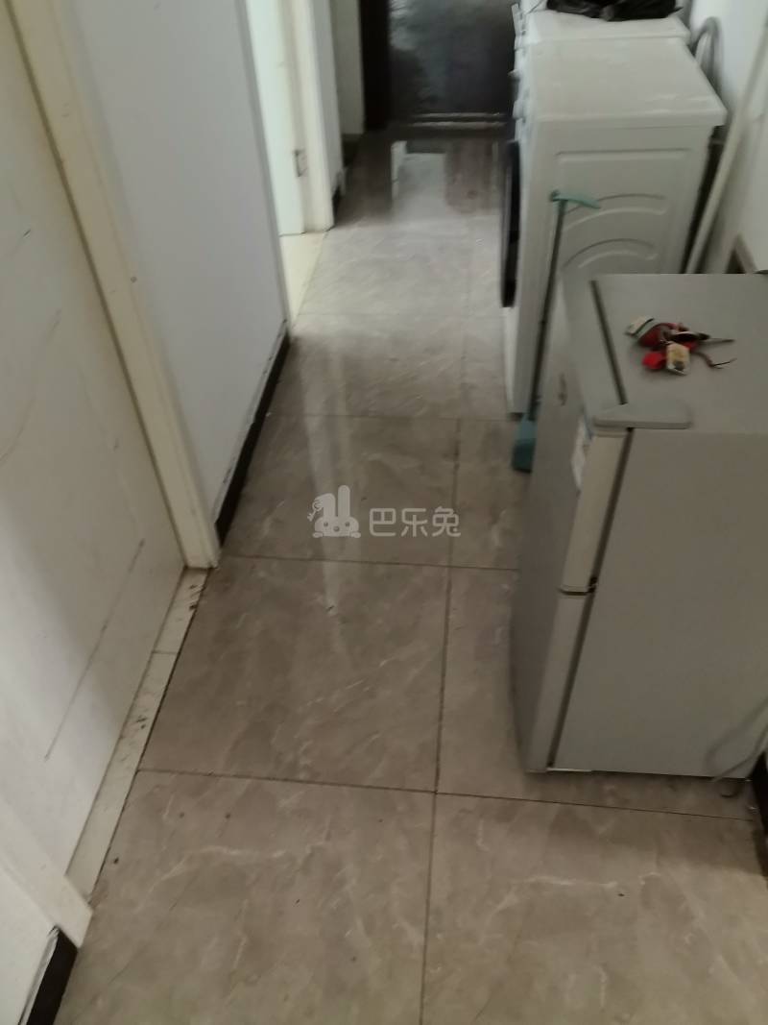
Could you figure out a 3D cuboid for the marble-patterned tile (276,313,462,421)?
[{"bbox_3d":[-0.039,-0.499,2.674,0.600,0.020,0.600,2,45,6],"label":"marble-patterned tile"}]

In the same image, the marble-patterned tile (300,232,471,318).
[{"bbox_3d":[0.024,-0.920,3.103,0.600,0.020,0.610,2,45,6],"label":"marble-patterned tile"}]

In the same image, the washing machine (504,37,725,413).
[{"bbox_3d":[0.593,-0.803,2.329,0.472,0.850,0.613,2,45,6],"label":"washing machine"}]

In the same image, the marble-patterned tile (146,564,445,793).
[{"bbox_3d":[-0.167,0.336,1.825,0.605,0.020,0.600,2,45,6],"label":"marble-patterned tile"}]

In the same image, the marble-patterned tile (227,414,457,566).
[{"bbox_3d":[-0.104,-0.082,2.231,0.600,0.010,0.600,2,44,6],"label":"marble-patterned tile"}]

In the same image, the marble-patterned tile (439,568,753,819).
[{"bbox_3d":[0.432,0.361,1.761,0.600,0.020,0.600,2,45,6],"label":"marble-patterned tile"}]

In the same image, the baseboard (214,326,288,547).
[{"bbox_3d":[-0.386,-0.281,2.413,0.019,0.073,0.965,2,45,6],"label":"baseboard"}]

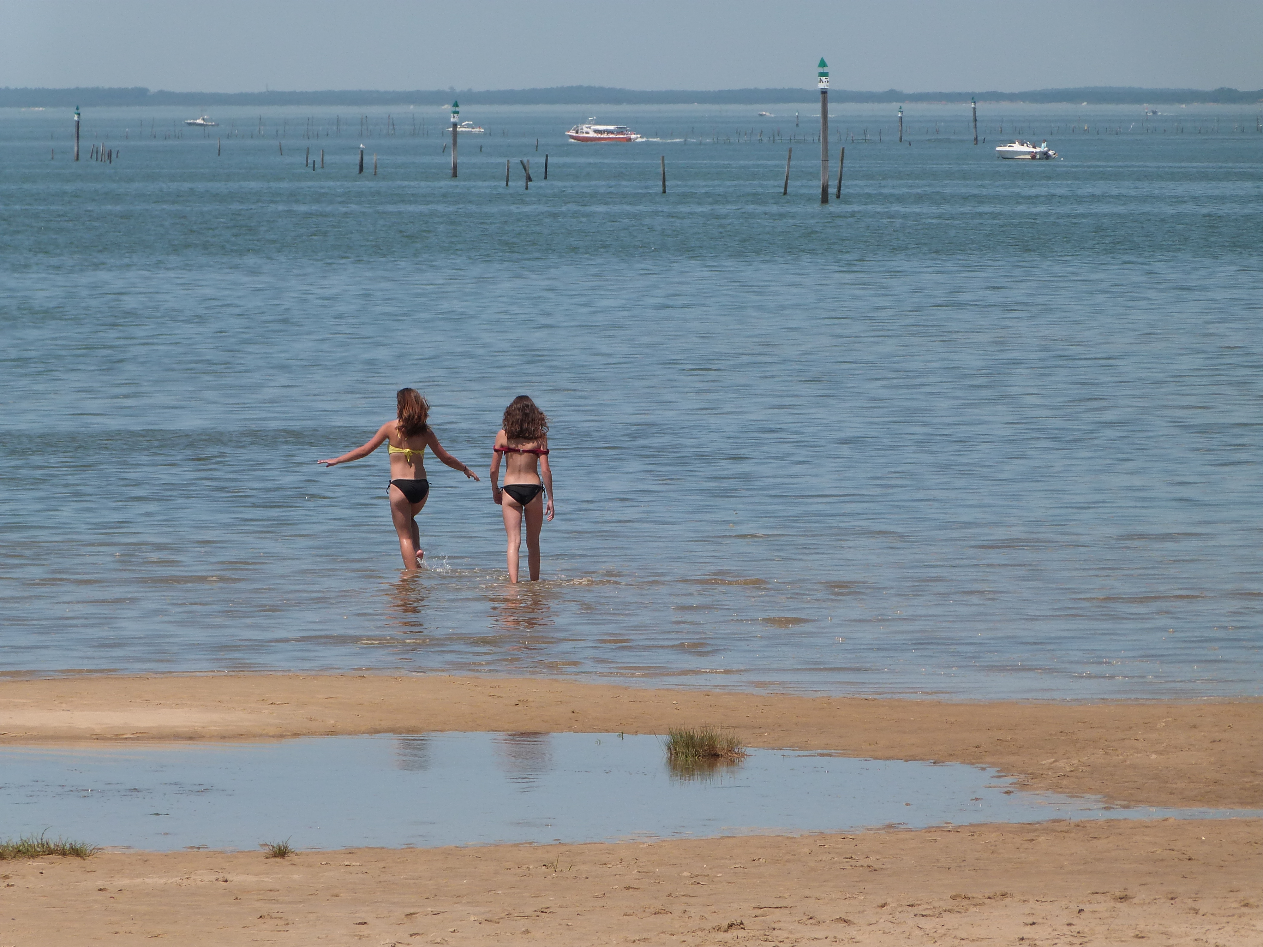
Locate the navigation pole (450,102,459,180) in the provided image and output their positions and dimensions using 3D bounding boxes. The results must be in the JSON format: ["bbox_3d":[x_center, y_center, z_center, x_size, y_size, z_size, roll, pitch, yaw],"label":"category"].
[{"bbox_3d":[-10.457,-19.750,810.000,0.450,4.600,0.450,0,2,0],"label":"navigation pole"}]

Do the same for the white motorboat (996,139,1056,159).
[{"bbox_3d":[35.917,-29.534,1250.000,5.800,1.850,2.200,1,2,21],"label":"white motorboat"}]

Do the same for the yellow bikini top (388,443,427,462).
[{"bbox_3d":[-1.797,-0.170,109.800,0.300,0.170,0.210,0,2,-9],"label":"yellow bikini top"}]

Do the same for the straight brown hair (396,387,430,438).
[{"bbox_3d":[-1.749,-0.486,109.800,0.265,0.410,0.250,-1,2,-22],"label":"straight brown hair"}]

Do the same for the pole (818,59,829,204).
[{"bbox_3d":[7.994,-14.206,570.000,0.450,6.100,0.450,0,2,0],"label":"pole"}]

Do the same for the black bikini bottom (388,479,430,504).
[{"bbox_3d":[-1.781,0.146,109.800,0.325,0.205,0.210,0,2,-11],"label":"black bikini bottom"}]

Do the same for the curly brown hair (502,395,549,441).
[{"bbox_3d":[-0.831,-0.431,107.000,0.355,0.360,0.260,0,2,0],"label":"curly brown hair"}]

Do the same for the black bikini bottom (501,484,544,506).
[{"bbox_3d":[-0.845,0.169,107.000,0.315,0.185,0.200,0,2,0],"label":"black bikini bottom"}]

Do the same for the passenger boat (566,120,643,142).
[{"bbox_3d":[-4.531,-56.155,2250.000,12.300,3.900,3.600,0,2,12],"label":"passenger boat"}]

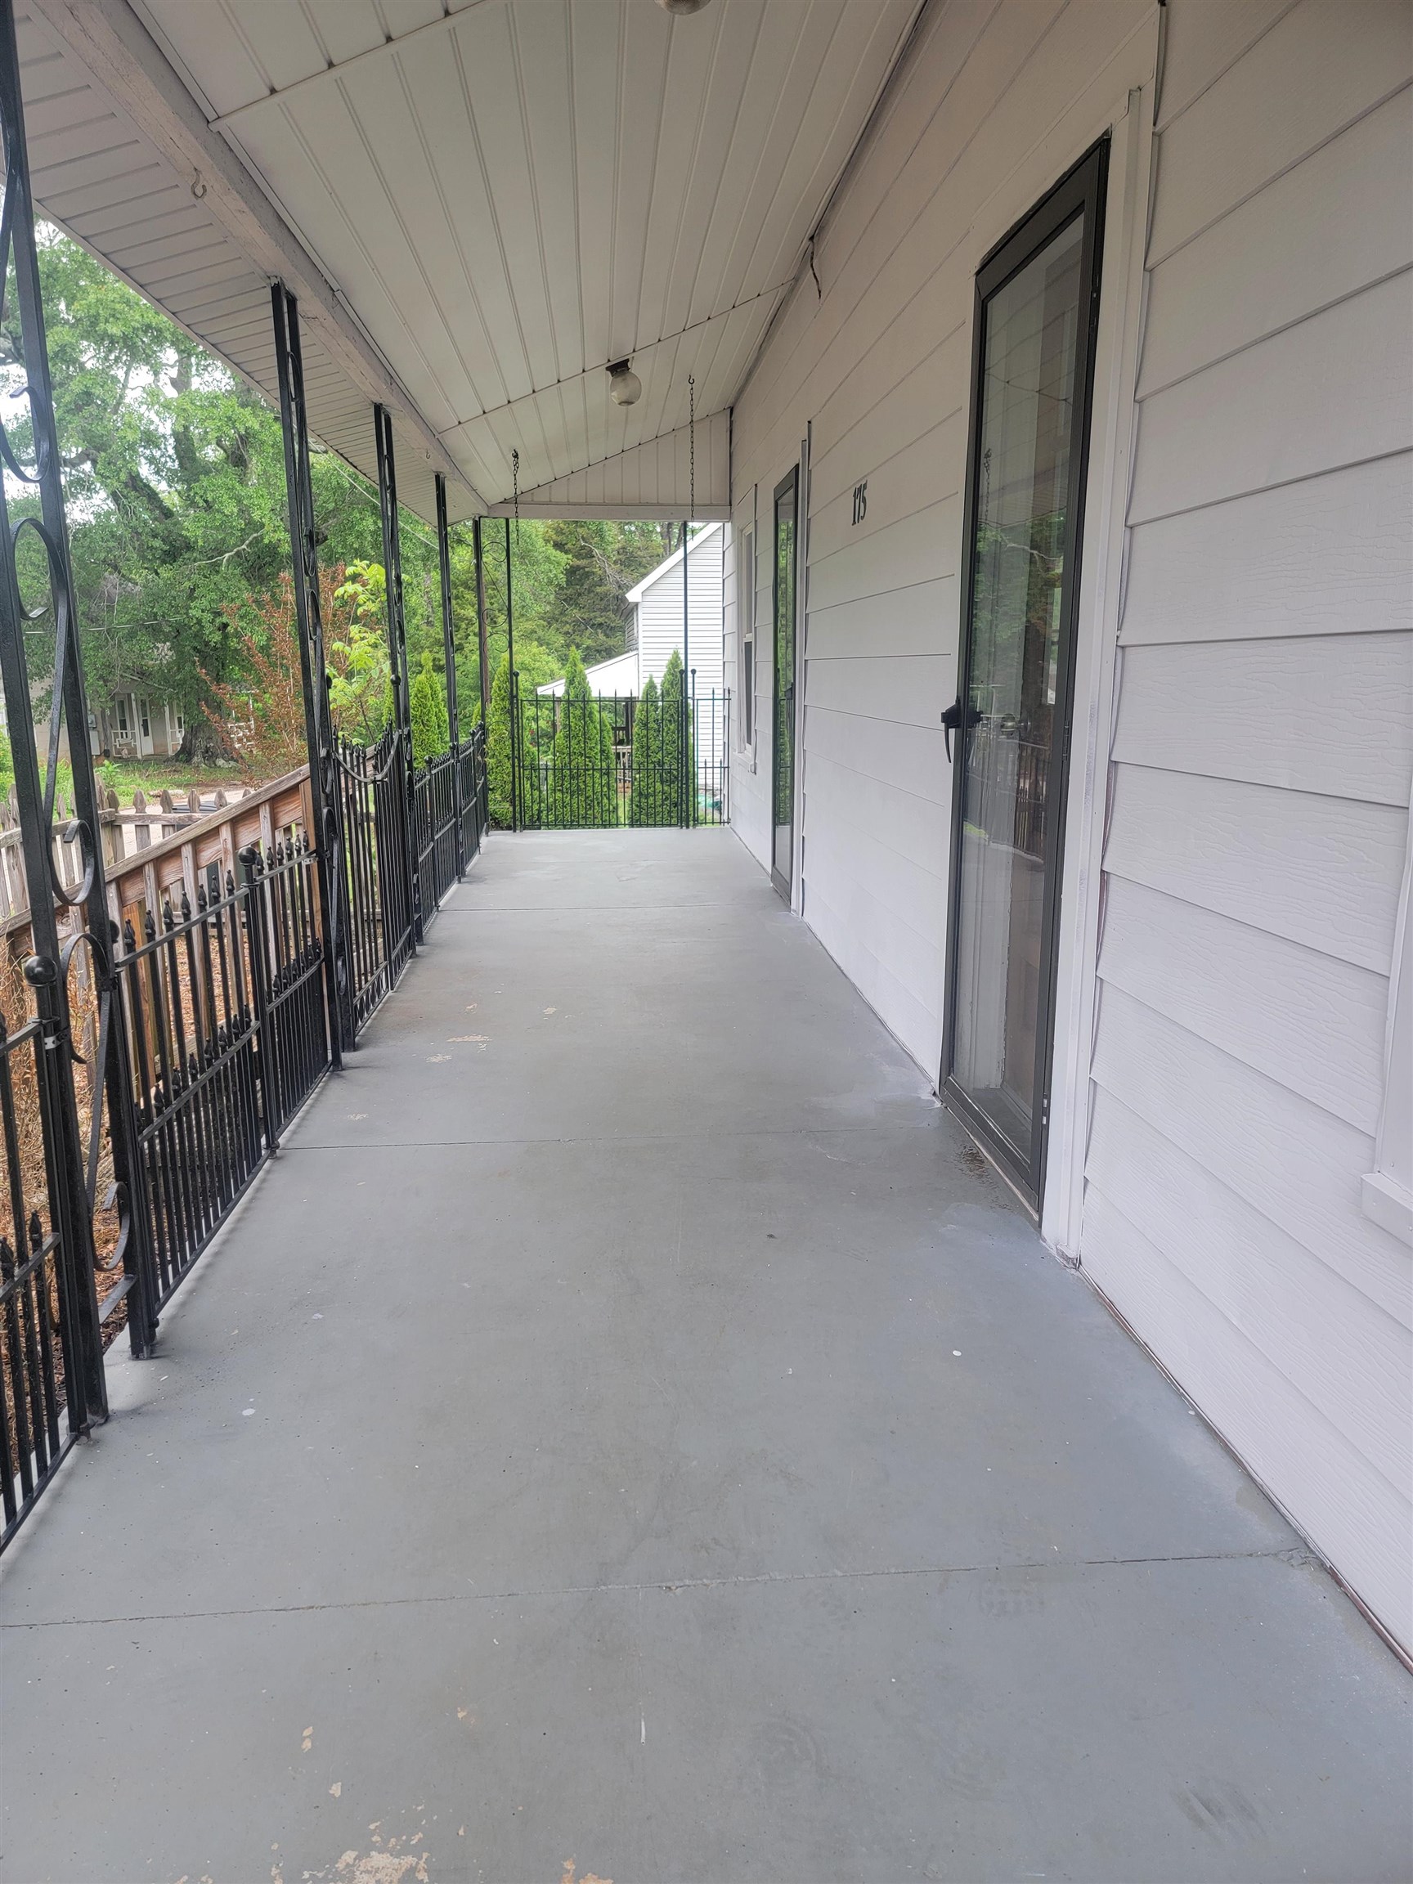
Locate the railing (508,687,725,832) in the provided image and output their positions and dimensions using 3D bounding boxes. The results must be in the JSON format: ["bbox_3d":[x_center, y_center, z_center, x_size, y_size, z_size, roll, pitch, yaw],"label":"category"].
[{"bbox_3d":[-0.611,-1.313,9.196,1.571,1.023,0.060,-1,12,-5],"label":"railing"}]

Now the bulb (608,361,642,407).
[{"bbox_3d":[-0.377,-2.579,6.031,0.148,0.195,0.148,-17,13,-1],"label":"bulb"}]

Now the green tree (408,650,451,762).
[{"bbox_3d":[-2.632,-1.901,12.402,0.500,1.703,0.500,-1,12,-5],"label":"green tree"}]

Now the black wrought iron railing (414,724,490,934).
[{"bbox_3d":[-1.357,-0.736,7.158,0.060,0.723,3.593,-1,12,-5],"label":"black wrought iron railing"}]

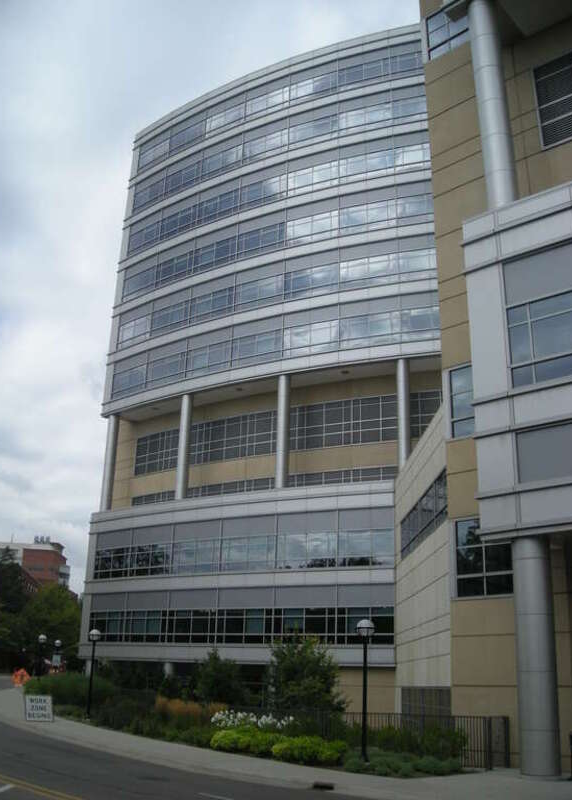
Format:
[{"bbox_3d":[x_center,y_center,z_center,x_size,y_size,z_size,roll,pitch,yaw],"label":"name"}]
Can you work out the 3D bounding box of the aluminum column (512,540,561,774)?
[{"bbox_3d":[5.383,5.392,17.453,0.830,4.905,0.830,2,-20,0],"label":"aluminum column"}]

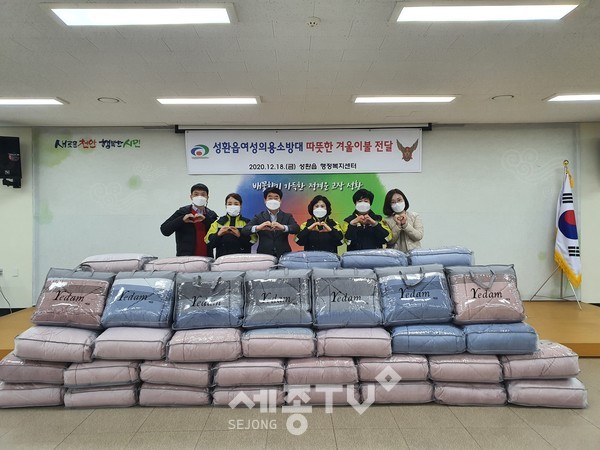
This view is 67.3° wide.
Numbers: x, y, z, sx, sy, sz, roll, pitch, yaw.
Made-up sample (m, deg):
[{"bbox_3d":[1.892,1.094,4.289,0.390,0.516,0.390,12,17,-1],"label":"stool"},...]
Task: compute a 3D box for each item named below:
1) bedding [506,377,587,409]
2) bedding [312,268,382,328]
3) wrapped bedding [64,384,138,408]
[{"bbox_3d":[1.894,1.275,3.624,0.580,0.200,0.450,0,1,4],"label":"bedding"},{"bbox_3d":[0.379,0.608,3.761,0.560,0.470,0.200,-1,-13,0],"label":"bedding"},{"bbox_3d":[-1.593,1.350,3.807,0.565,0.180,0.490,-1,1,-5],"label":"wrapped bedding"}]

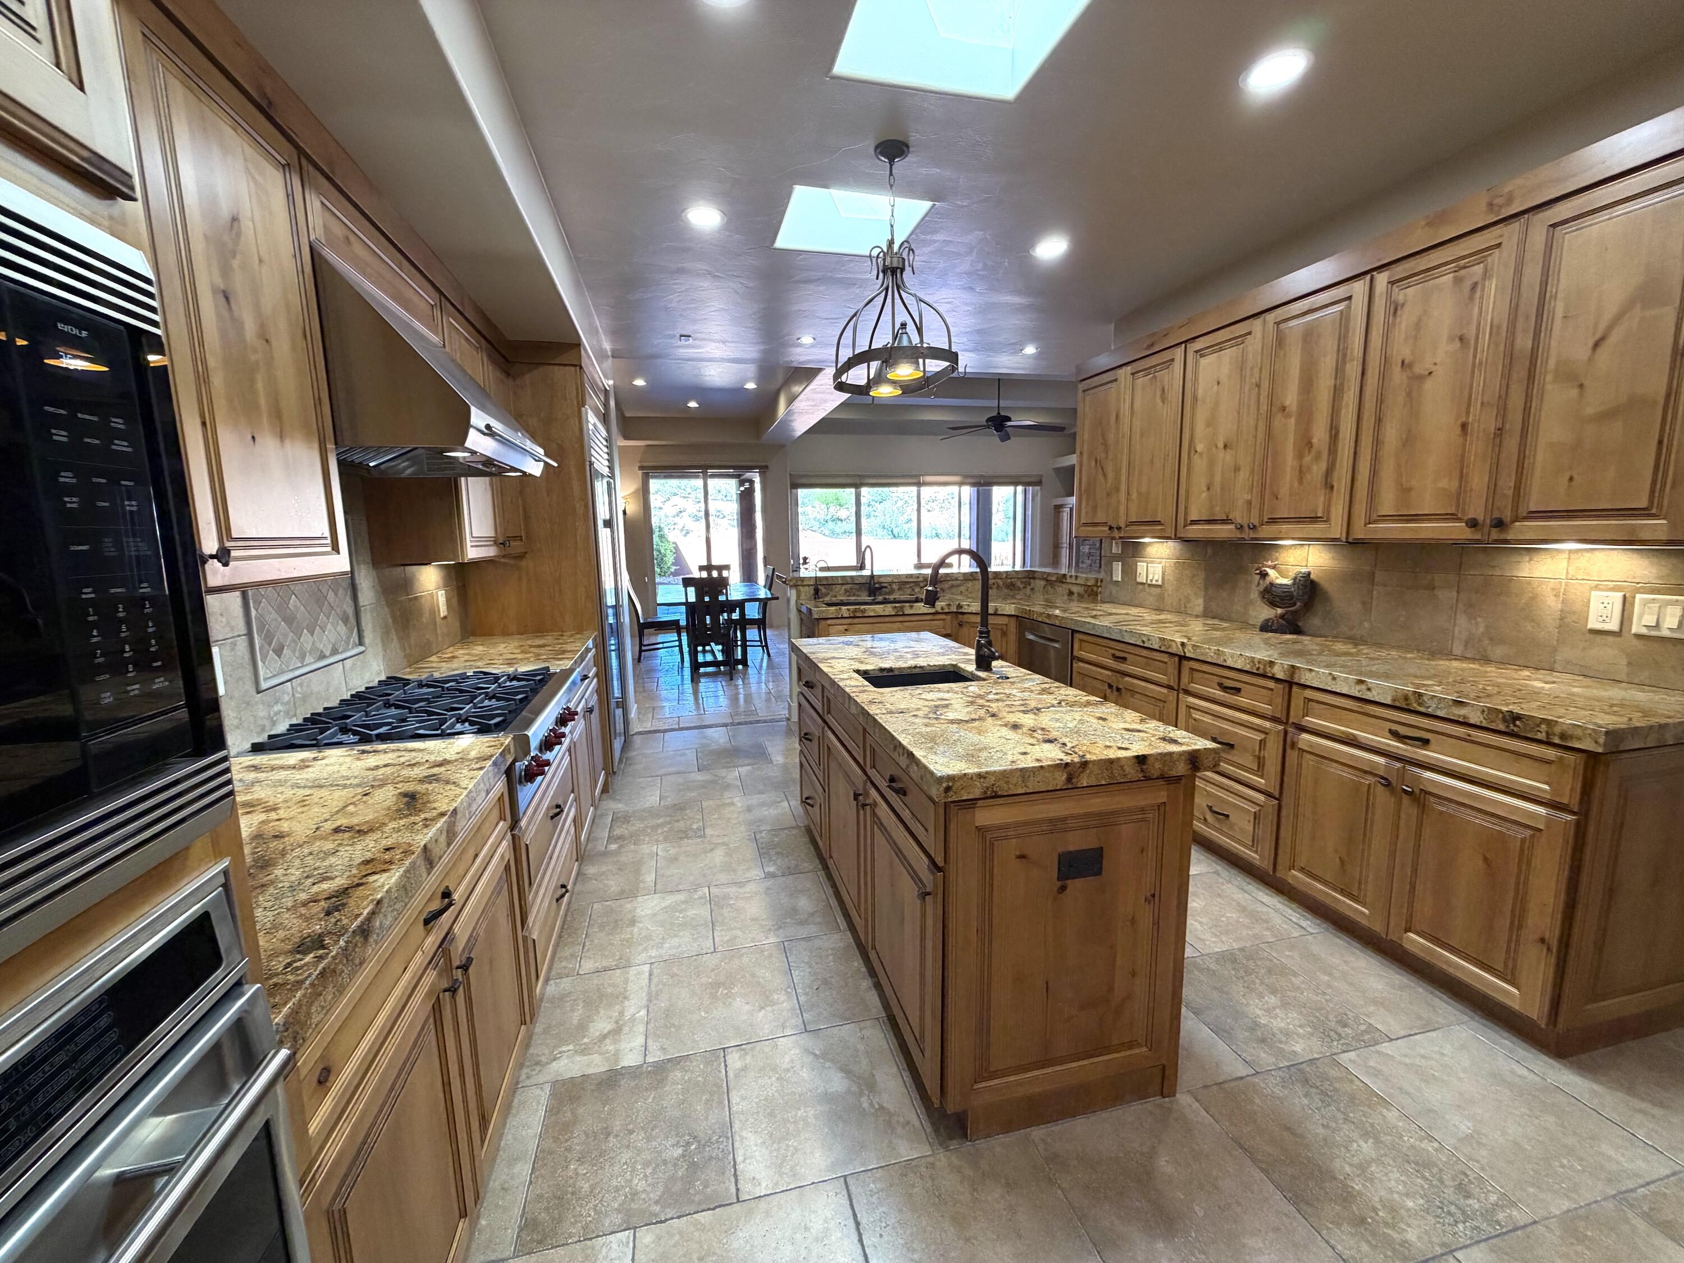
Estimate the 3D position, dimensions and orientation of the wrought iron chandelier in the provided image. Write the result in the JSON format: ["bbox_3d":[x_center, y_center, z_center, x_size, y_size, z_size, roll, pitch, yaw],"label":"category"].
[{"bbox_3d":[0.180,-1.254,2.365,0.442,0.766,0.442,-1,8,0],"label":"wrought iron chandelier"}]

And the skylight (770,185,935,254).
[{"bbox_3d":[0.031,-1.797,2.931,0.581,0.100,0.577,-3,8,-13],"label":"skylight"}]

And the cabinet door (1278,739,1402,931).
[{"bbox_3d":[1.719,0.675,2.364,0.020,0.581,0.413,-3,9,-13],"label":"cabinet door"}]

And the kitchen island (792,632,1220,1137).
[{"bbox_3d":[0.323,0.612,2.465,0.688,0.929,1.908,-3,8,-13],"label":"kitchen island"}]

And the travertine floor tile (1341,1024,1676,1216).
[{"bbox_3d":[1.601,1.178,1.677,0.450,0.012,0.450,-3,8,-13],"label":"travertine floor tile"}]

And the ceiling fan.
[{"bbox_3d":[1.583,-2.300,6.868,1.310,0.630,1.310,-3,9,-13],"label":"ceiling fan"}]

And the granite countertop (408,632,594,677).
[{"bbox_3d":[-1.475,0.117,3.057,0.614,0.055,1.025,-3,8,-13],"label":"granite countertop"}]

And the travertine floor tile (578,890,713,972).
[{"bbox_3d":[-0.712,1.103,2.534,0.449,0.013,0.452,-3,9,-13],"label":"travertine floor tile"}]

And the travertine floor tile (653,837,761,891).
[{"bbox_3d":[-0.590,1.023,3.023,0.450,0.012,0.450,-3,8,-13],"label":"travertine floor tile"}]

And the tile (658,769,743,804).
[{"bbox_3d":[-0.809,0.896,3.925,0.450,0.012,0.450,-3,8,-13],"label":"tile"}]

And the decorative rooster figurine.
[{"bbox_3d":[2.021,-0.157,3.124,0.120,0.329,0.205,-8,11,-41],"label":"decorative rooster figurine"}]

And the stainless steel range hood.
[{"bbox_3d":[-1.251,-0.698,1.934,0.619,0.436,0.907,-3,9,-13],"label":"stainless steel range hood"}]

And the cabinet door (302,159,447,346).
[{"bbox_3d":[-1.264,-0.990,1.887,0.020,0.171,0.896,-3,9,-13],"label":"cabinet door"}]

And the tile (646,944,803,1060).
[{"bbox_3d":[-0.375,1.155,2.148,0.449,0.013,0.448,-3,9,-13],"label":"tile"}]

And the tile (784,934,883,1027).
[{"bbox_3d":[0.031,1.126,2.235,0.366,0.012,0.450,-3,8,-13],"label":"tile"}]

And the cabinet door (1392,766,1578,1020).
[{"bbox_3d":[1.800,0.724,1.939,0.021,0.579,0.413,-3,8,-13],"label":"cabinet door"}]

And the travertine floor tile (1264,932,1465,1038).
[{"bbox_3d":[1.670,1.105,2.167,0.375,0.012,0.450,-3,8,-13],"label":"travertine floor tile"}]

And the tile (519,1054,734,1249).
[{"bbox_3d":[-0.496,1.222,1.642,0.450,0.012,0.450,-3,8,-13],"label":"tile"}]

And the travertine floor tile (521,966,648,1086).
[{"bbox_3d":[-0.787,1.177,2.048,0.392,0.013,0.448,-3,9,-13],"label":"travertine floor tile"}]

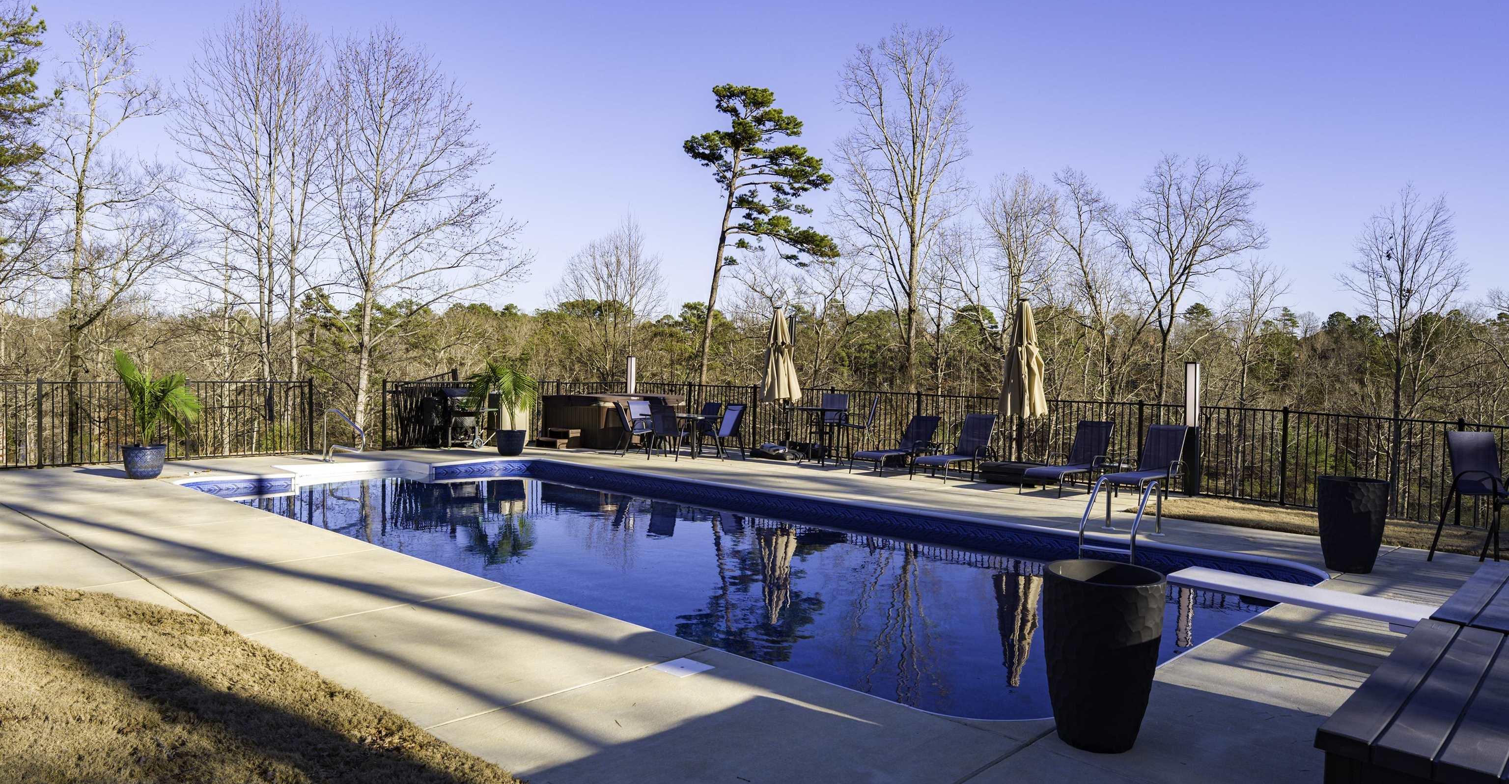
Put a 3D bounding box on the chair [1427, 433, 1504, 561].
[{"bbox_3d":[6.342,0.955,8.649,0.600,1.140,0.720,1,2,-12],"label":"chair"}]

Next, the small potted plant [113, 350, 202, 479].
[{"bbox_3d":[-7.895,0.302,13.272,1.030,1.620,0.980,0,2,-31],"label":"small potted plant"}]

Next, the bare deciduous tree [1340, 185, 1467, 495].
[{"bbox_3d":[14.193,-0.735,22.000,2.450,7.608,2.450,2,2,33],"label":"bare deciduous tree"}]

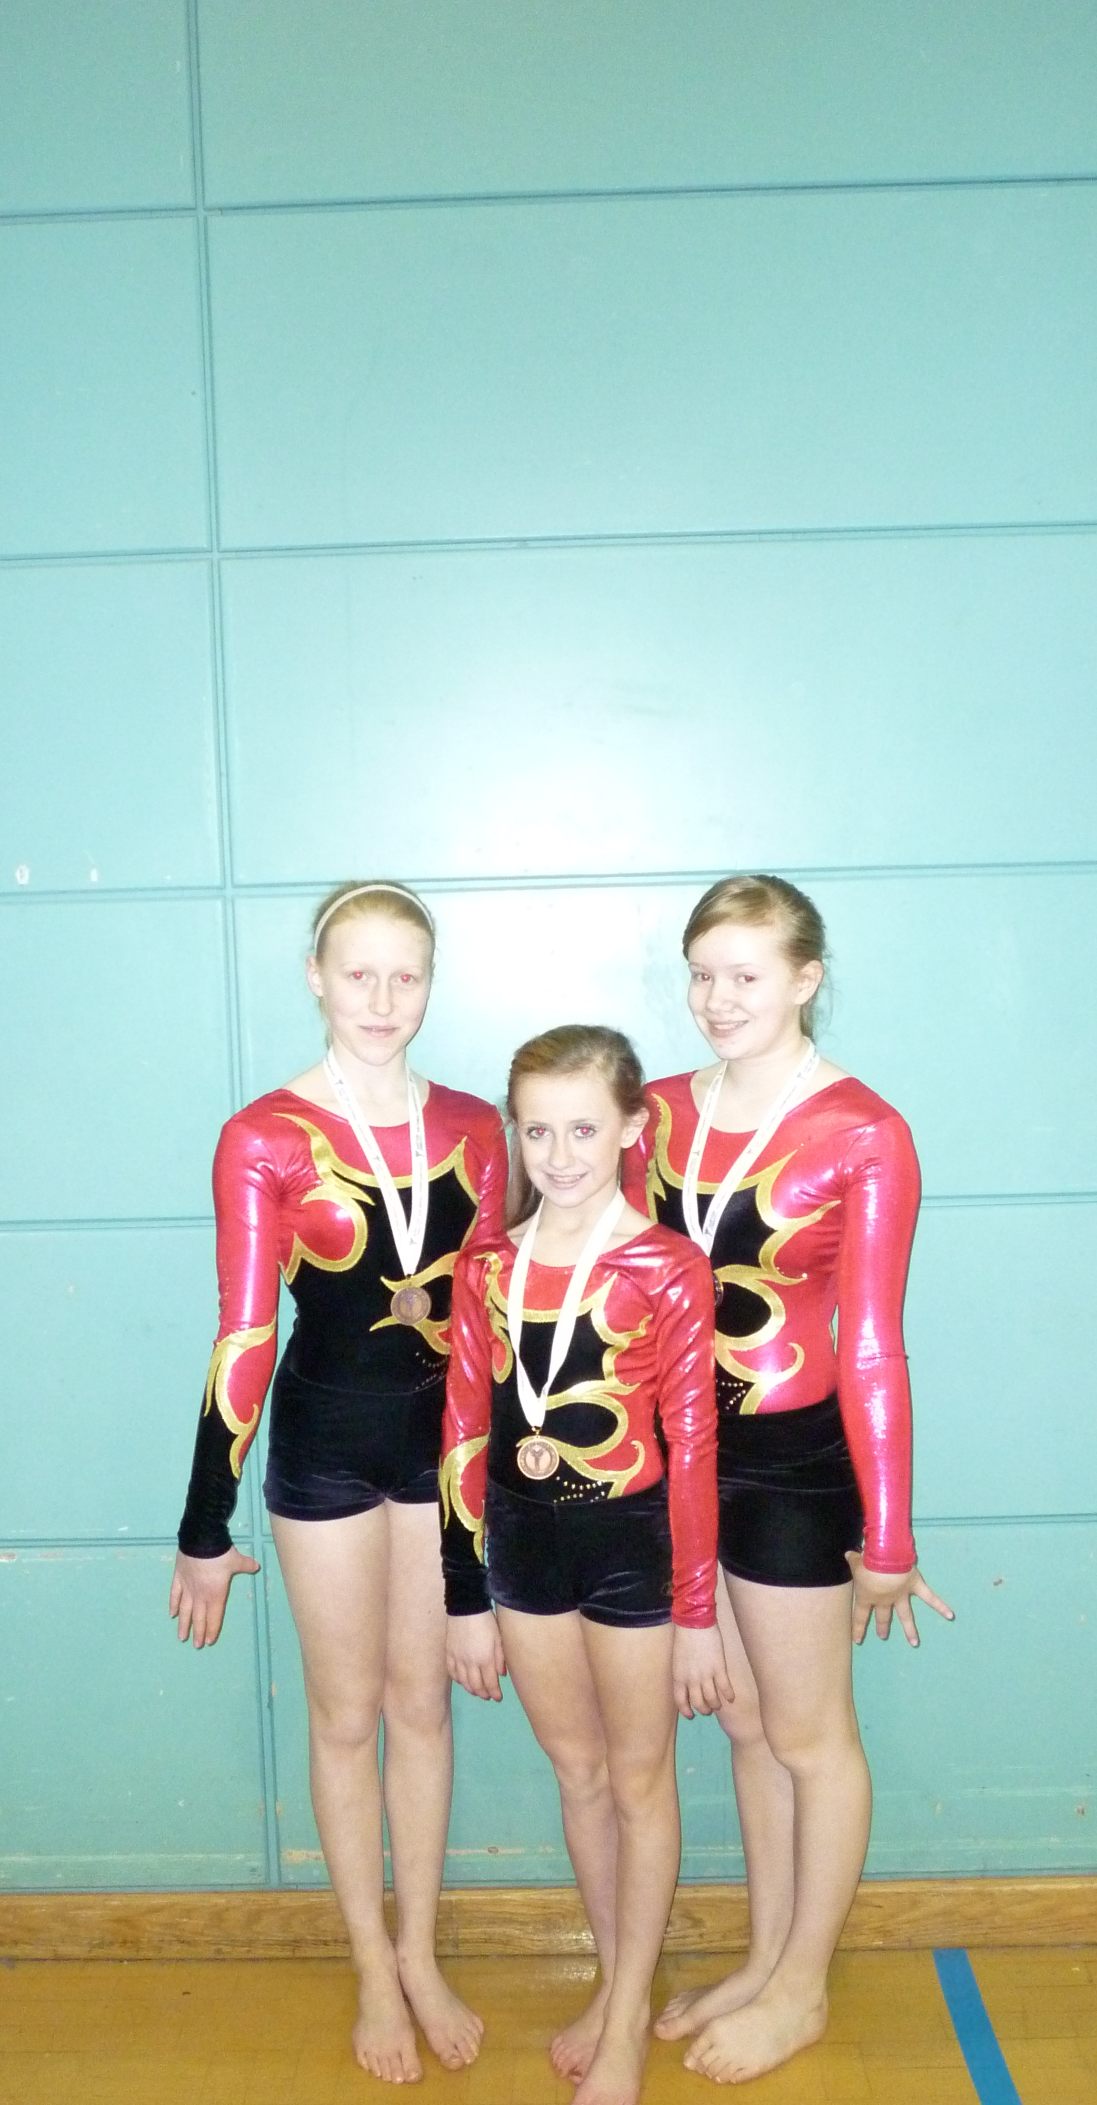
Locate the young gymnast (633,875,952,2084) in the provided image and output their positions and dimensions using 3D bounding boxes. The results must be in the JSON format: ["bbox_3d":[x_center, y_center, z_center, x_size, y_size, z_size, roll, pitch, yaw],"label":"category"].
[{"bbox_3d":[0.283,0.545,2.263,0.460,1.535,0.310,2,5,39],"label":"young gymnast"}]

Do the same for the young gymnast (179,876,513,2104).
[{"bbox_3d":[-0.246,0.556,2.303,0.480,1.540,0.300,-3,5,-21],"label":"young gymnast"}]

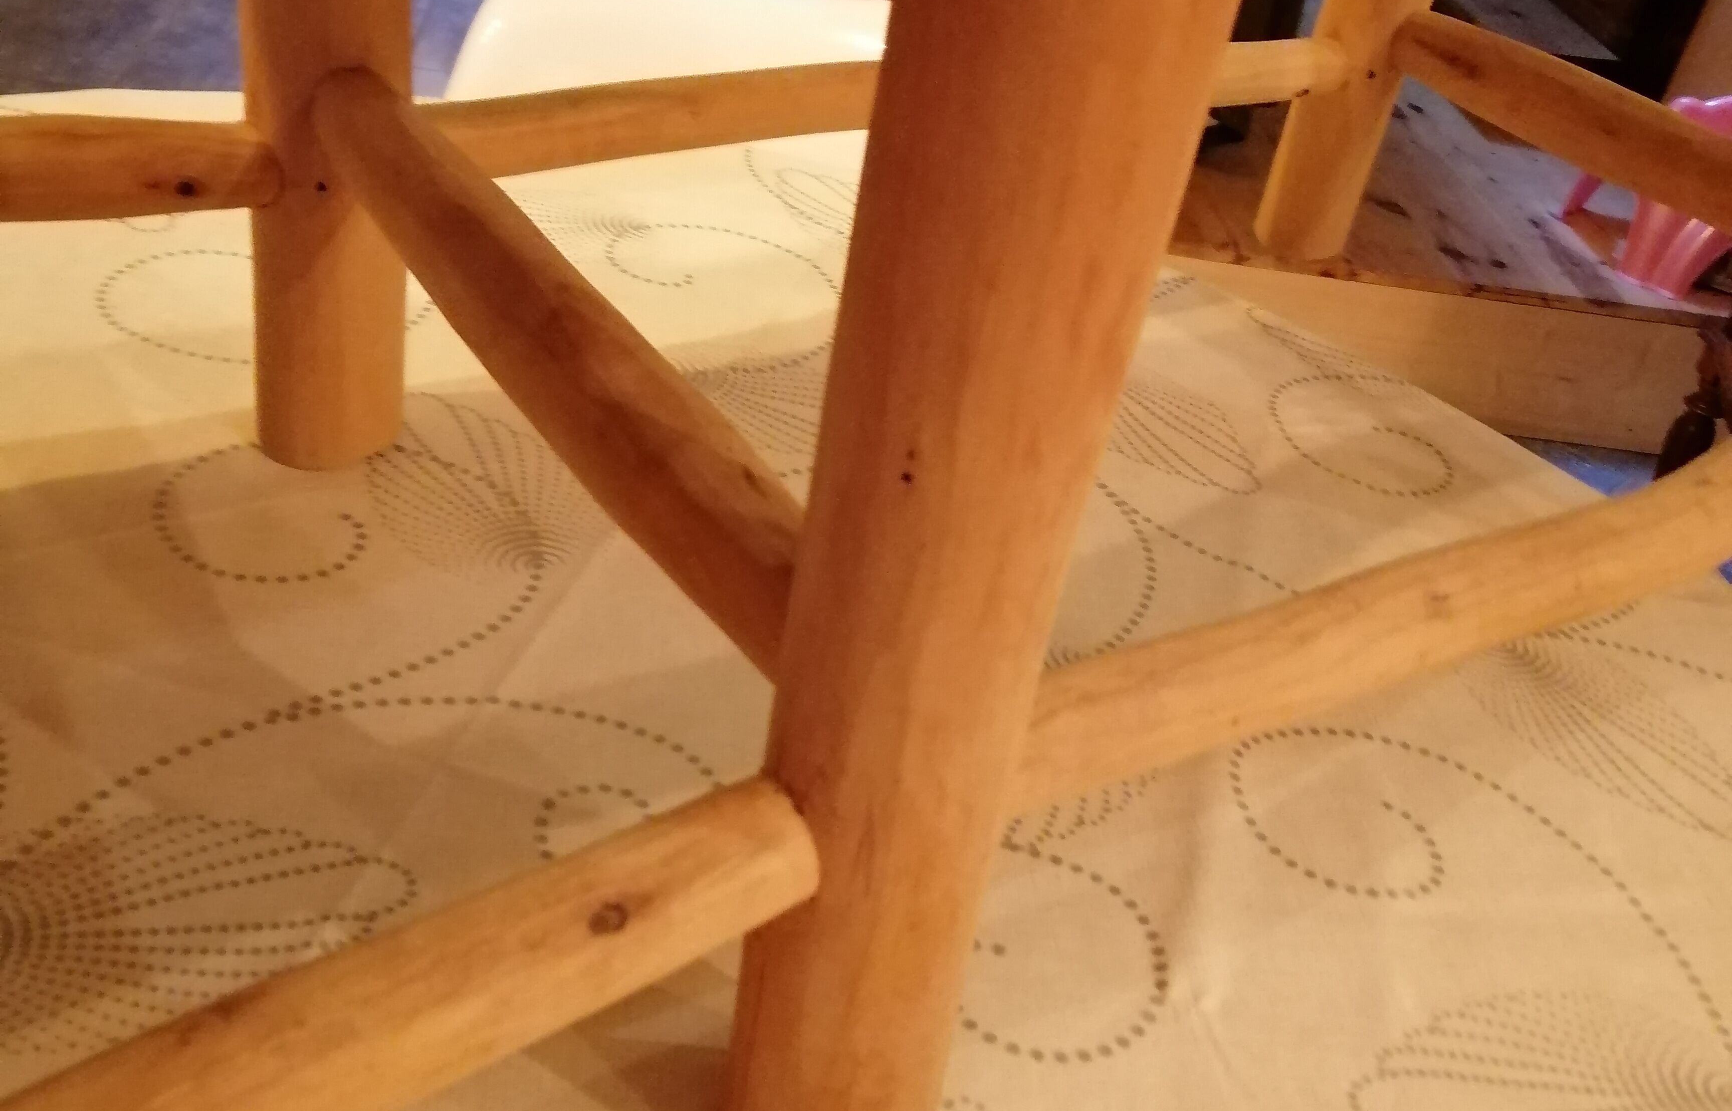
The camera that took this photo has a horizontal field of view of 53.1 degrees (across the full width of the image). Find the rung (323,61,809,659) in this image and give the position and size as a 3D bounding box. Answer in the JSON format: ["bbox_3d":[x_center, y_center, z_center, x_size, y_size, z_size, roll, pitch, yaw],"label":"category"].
[{"bbox_3d":[-0.100,-0.064,0.550,0.040,0.040,0.360,-15,42,-32],"label":"rung"}]

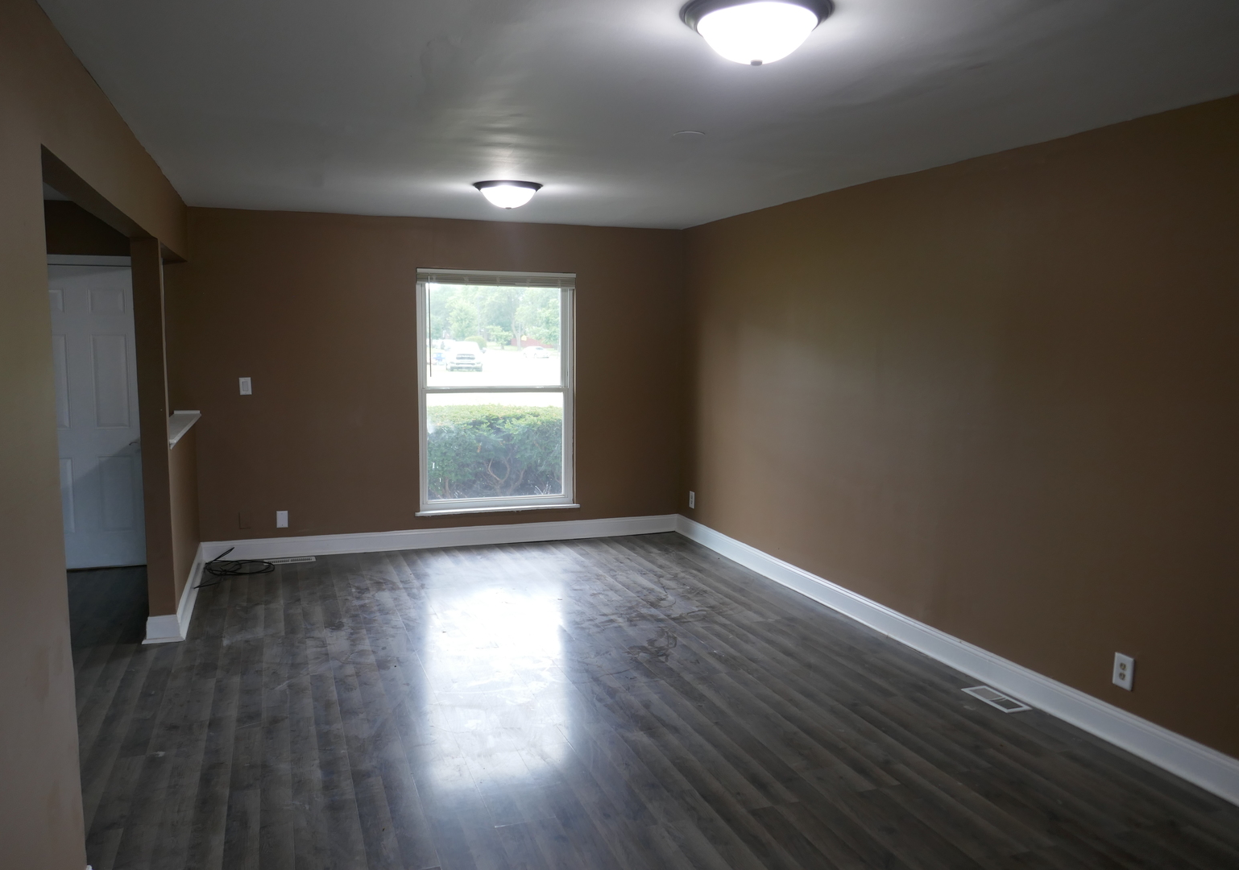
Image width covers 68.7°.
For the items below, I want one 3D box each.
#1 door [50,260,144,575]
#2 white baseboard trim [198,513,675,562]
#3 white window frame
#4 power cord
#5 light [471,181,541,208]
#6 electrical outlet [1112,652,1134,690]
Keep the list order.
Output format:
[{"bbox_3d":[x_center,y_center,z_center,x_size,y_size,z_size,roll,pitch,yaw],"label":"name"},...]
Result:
[{"bbox_3d":[-3.561,-0.100,6.029,0.880,2.020,0.045,-2,7,-18],"label":"door"},{"bbox_3d":[-1.201,0.765,6.811,3.530,0.151,0.020,-2,7,-18],"label":"white baseboard trim"},{"bbox_3d":[-0.912,-0.319,6.832,1.190,1.790,0.130,-2,7,-18],"label":"white window frame"},{"bbox_3d":[-2.516,0.866,5.967,0.460,0.130,0.750,-2,7,-18],"label":"power cord"},{"bbox_3d":[-0.624,-1.332,5.103,0.385,0.132,0.385,-2,7,-18],"label":"light"},{"bbox_3d":[1.965,0.924,3.531,0.012,0.121,0.077,-2,7,-22],"label":"electrical outlet"}]

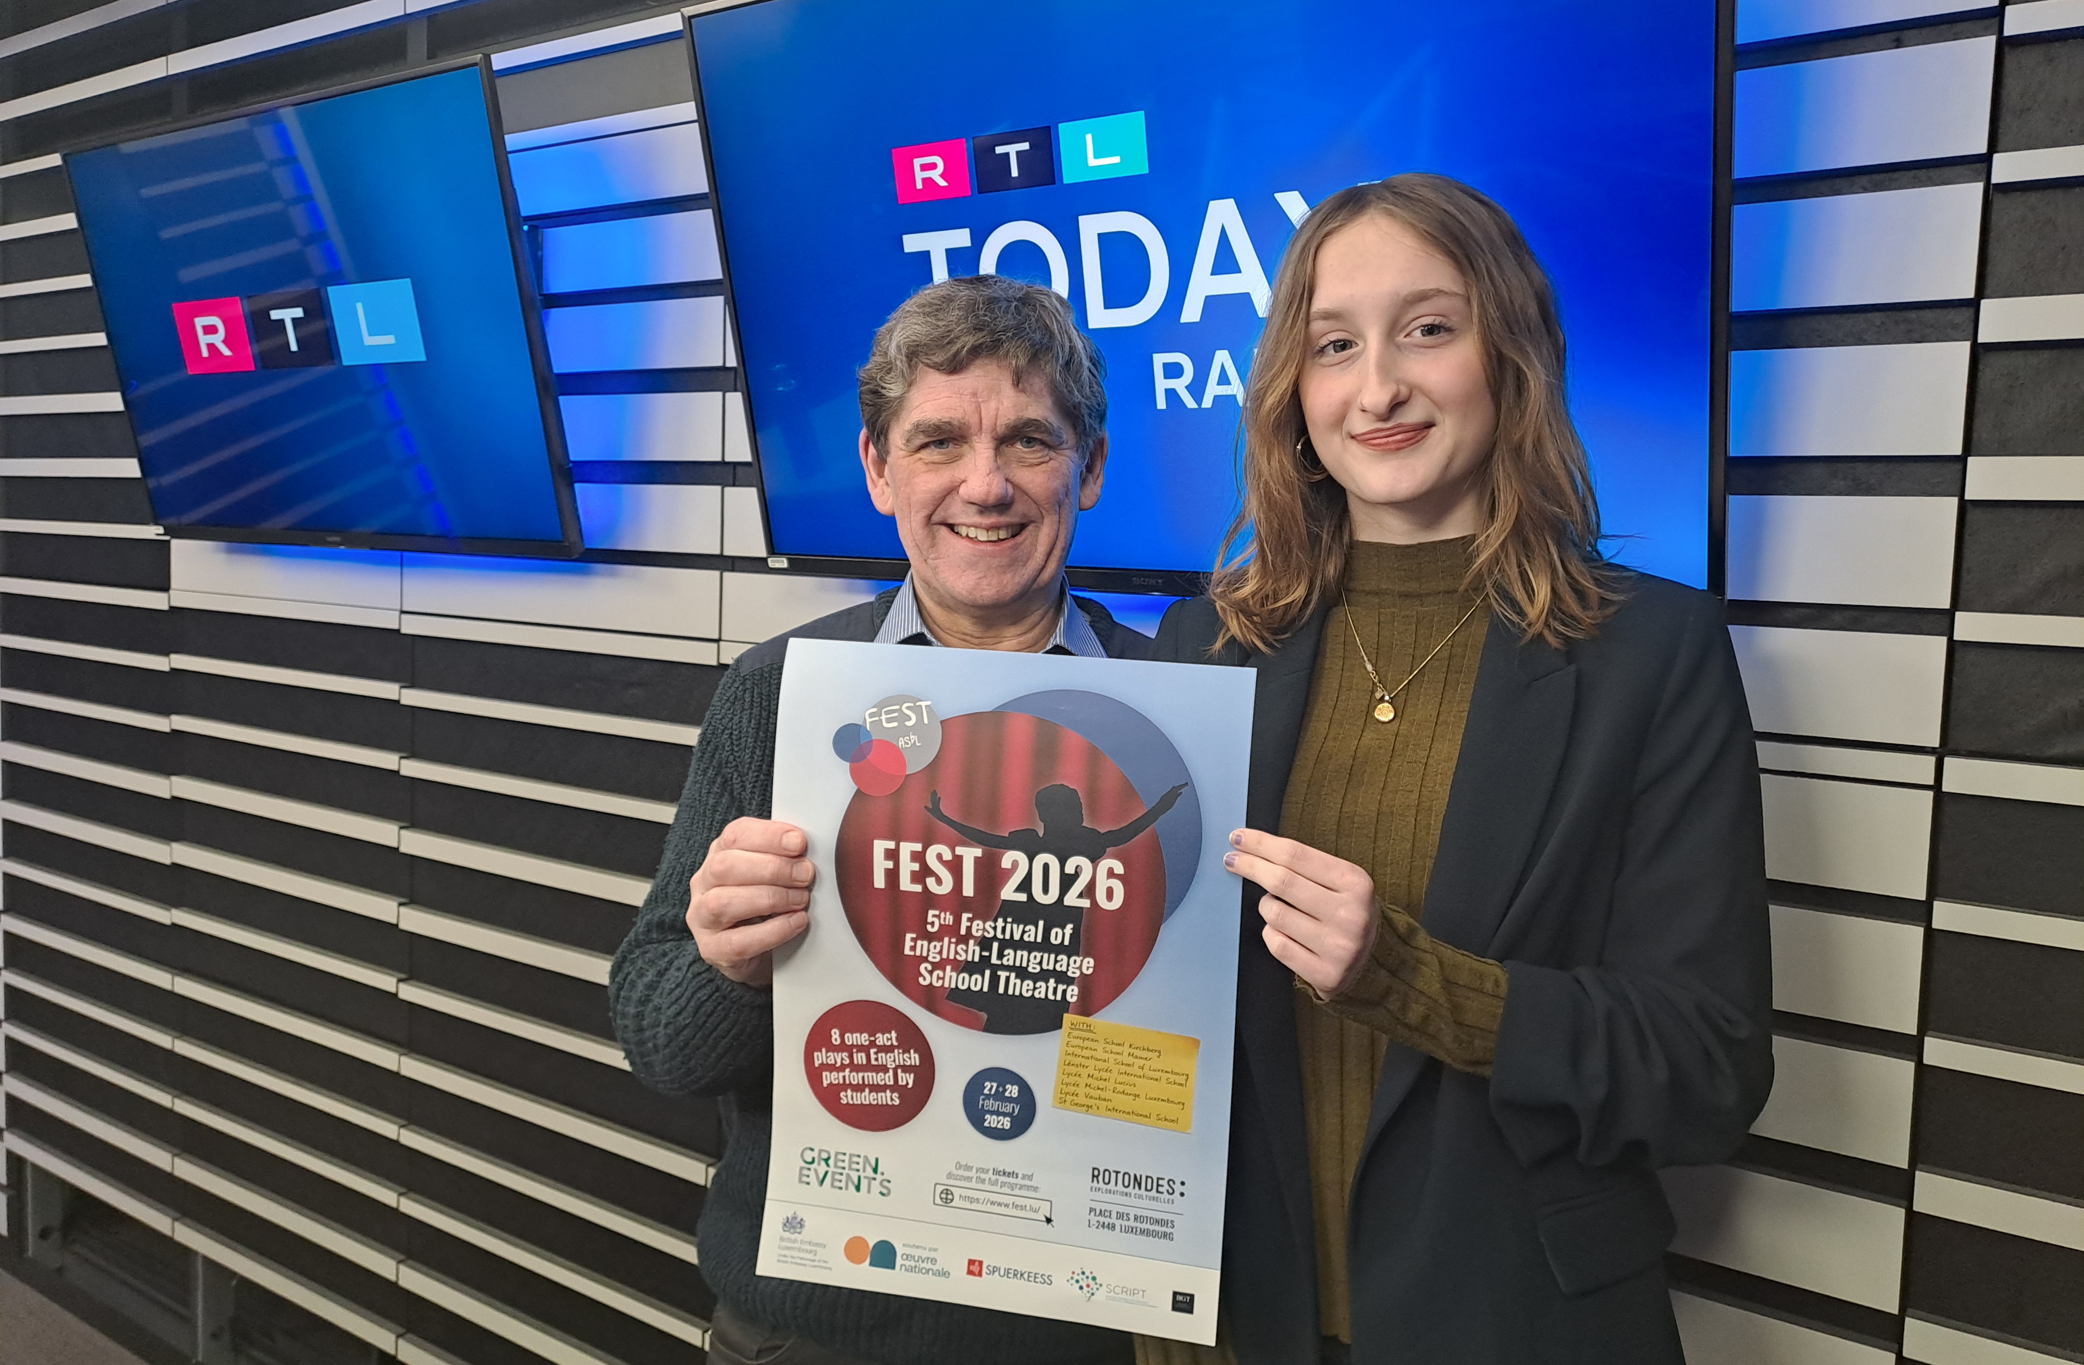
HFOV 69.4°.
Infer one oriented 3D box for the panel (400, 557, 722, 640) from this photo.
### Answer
[{"bbox_3d":[-0.629,-0.115,1.938,0.617,0.080,0.018,5,5,33],"label":"panel"}]

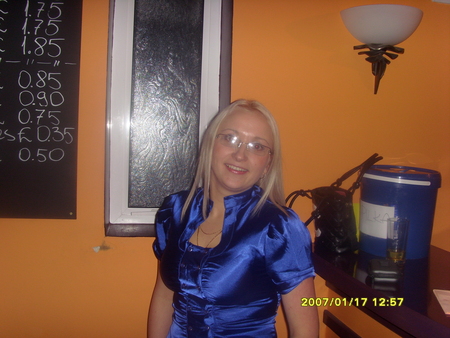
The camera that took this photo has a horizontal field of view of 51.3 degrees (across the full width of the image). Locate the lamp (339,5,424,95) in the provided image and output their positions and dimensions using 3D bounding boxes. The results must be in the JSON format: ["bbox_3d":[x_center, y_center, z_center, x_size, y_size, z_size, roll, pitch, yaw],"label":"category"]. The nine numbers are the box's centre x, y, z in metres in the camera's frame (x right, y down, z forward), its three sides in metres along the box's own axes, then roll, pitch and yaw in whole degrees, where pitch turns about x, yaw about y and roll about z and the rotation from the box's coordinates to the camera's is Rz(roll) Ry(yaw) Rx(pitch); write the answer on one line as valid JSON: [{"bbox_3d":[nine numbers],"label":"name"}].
[{"bbox_3d":[0.576,-0.416,1.671,0.303,0.292,0.154,1,5,-10],"label":"lamp"}]

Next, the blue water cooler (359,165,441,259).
[{"bbox_3d":[0.573,0.135,1.560,0.251,0.274,0.251,4,5,20],"label":"blue water cooler"}]

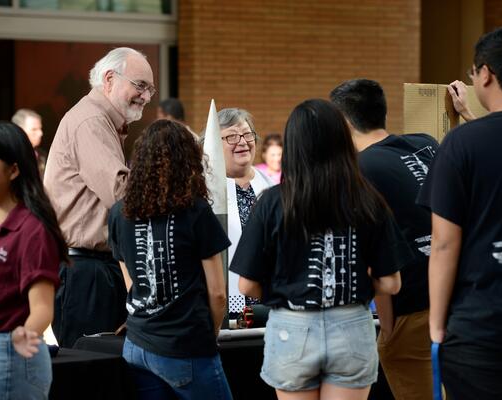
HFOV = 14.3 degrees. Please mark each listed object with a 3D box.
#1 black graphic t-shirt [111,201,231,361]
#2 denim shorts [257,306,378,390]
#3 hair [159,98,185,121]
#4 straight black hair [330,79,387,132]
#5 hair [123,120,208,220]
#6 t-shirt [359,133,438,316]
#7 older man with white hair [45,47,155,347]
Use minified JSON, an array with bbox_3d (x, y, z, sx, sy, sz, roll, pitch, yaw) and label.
[{"bbox_3d":[-0.292,0.257,7.000,0.430,0.580,0.290,0,1,21],"label":"black graphic t-shirt"},{"bbox_3d":[0.214,0.465,6.350,0.370,0.280,0.270,0,1,-7],"label":"denim shorts"},{"bbox_3d":[-0.502,-0.573,12.800,0.190,0.170,0.160,0,1,22],"label":"hair"},{"bbox_3d":[0.363,-0.319,6.750,0.170,0.190,0.210,-1,-10,-43],"label":"straight black hair"},{"bbox_3d":[-0.299,-0.103,7.000,0.270,0.350,0.260,0,1,7],"label":"hair"},{"bbox_3d":[0.508,0.079,6.750,0.480,0.640,0.330,-1,1,-37],"label":"t-shirt"},{"bbox_3d":[-0.520,0.370,6.950,0.480,1.790,0.520,0,1,15],"label":"older man with white hair"}]

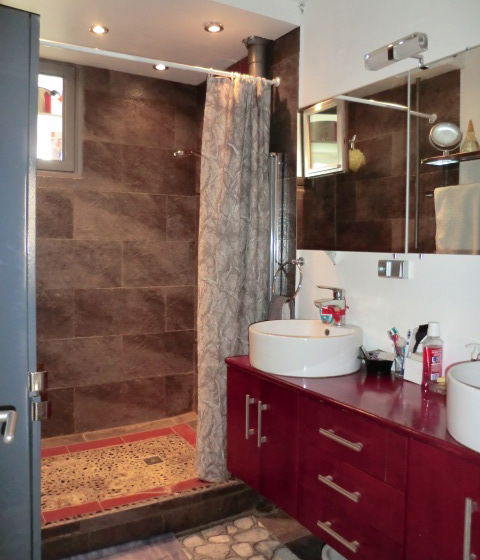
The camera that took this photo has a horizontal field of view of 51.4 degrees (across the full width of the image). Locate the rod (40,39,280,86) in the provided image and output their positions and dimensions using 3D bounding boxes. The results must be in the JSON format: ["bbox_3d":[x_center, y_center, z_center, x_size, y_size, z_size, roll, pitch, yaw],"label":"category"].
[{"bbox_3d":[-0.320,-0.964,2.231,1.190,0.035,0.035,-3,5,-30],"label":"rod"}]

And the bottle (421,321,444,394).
[{"bbox_3d":[0.629,0.252,1.626,0.073,0.217,0.047,-1,4,-18],"label":"bottle"}]

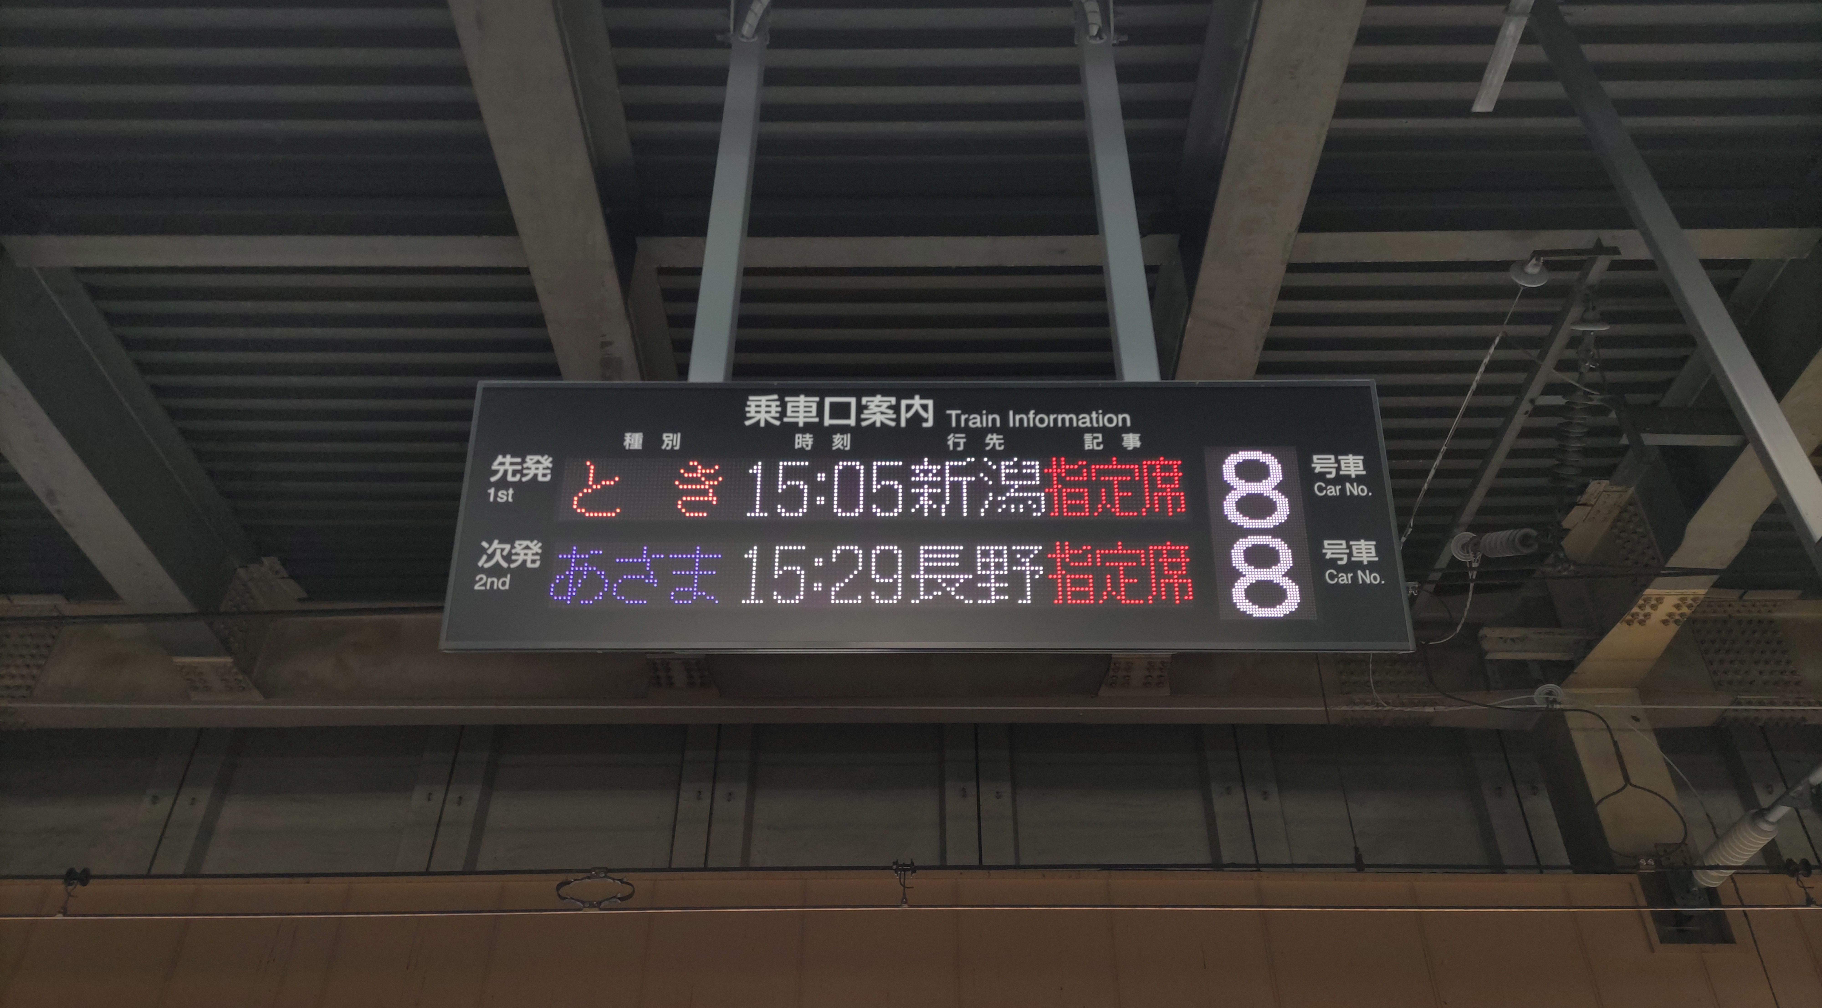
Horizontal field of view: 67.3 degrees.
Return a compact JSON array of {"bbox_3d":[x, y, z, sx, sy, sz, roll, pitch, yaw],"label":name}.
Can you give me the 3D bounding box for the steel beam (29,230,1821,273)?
[{"bbox_3d":[-0.020,-1.370,6.890,9.000,0.290,0.200,0,-37,0],"label":"steel beam"}]

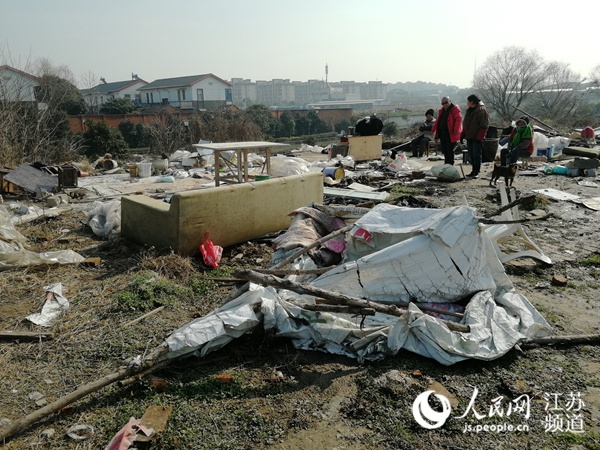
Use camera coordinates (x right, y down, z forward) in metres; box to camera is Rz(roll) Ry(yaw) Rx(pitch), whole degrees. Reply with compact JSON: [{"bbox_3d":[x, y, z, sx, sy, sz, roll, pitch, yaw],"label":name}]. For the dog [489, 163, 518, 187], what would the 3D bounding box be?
[{"bbox_3d":[3.825,-0.953,8.807,0.530,0.420,0.170,5,15,17],"label":"dog"}]

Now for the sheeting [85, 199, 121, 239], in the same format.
[{"bbox_3d":[-2.105,-0.073,5.319,0.460,0.310,0.420,1,14,0],"label":"sheeting"}]

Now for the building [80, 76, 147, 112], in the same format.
[{"bbox_3d":[-34.048,-23.510,89.992,16.000,8.800,9.500,14,19,41],"label":"building"}]

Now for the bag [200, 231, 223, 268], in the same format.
[{"bbox_3d":[-0.813,0.202,4.304,0.210,0.310,0.150,-9,17,-33],"label":"bag"}]

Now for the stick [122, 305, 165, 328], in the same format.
[{"bbox_3d":[-1.190,0.685,3.610,0.028,0.028,0.440,9,17,30],"label":"stick"}]

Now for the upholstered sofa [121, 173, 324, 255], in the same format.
[{"bbox_3d":[-0.827,-0.255,5.570,1.042,0.627,2.206,13,18,38],"label":"upholstered sofa"}]

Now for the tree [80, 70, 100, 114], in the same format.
[{"bbox_3d":[-31.065,-19.019,69.446,2.900,7.250,2.900,0,15,0],"label":"tree"}]

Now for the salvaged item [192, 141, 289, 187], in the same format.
[{"bbox_3d":[-1.137,-1.219,9.397,1.500,0.750,0.950,-9,17,-29],"label":"salvaged item"}]

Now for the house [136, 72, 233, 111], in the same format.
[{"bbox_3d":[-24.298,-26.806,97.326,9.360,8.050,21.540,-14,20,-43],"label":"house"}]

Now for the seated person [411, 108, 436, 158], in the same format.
[{"bbox_3d":[3.588,-2.661,13.744,0.580,1.280,0.800,9,16,29],"label":"seated person"}]

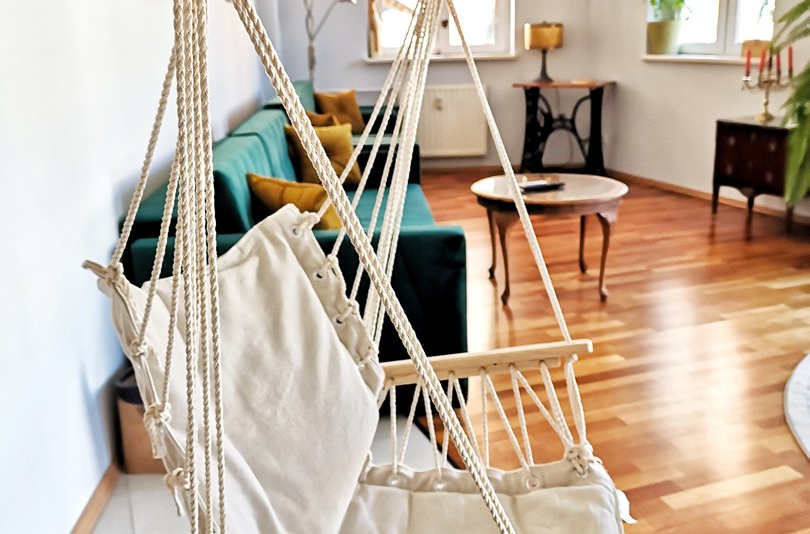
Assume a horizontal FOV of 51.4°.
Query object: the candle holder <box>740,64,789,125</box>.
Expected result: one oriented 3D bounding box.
[{"bbox_3d":[2.192,-1.068,5.142,0.312,0.343,0.292,4,17,19],"label":"candle holder"}]

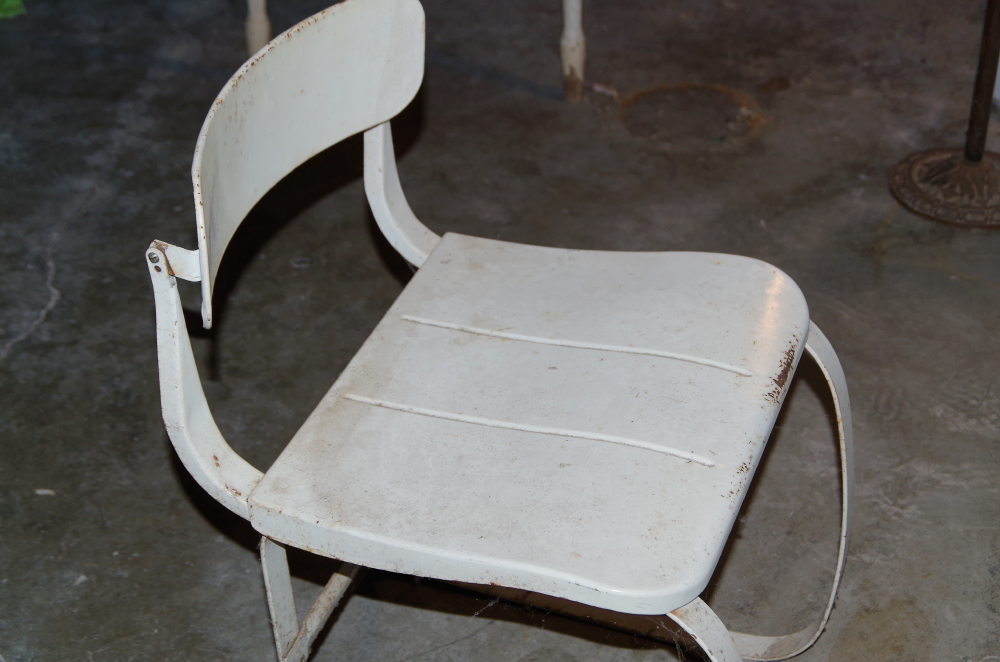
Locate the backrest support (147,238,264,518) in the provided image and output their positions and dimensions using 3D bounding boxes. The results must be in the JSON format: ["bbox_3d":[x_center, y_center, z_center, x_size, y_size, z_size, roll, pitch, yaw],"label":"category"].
[{"bbox_3d":[-0.195,0.031,1.125,0.072,0.214,0.038,10,34,15],"label":"backrest support"}]

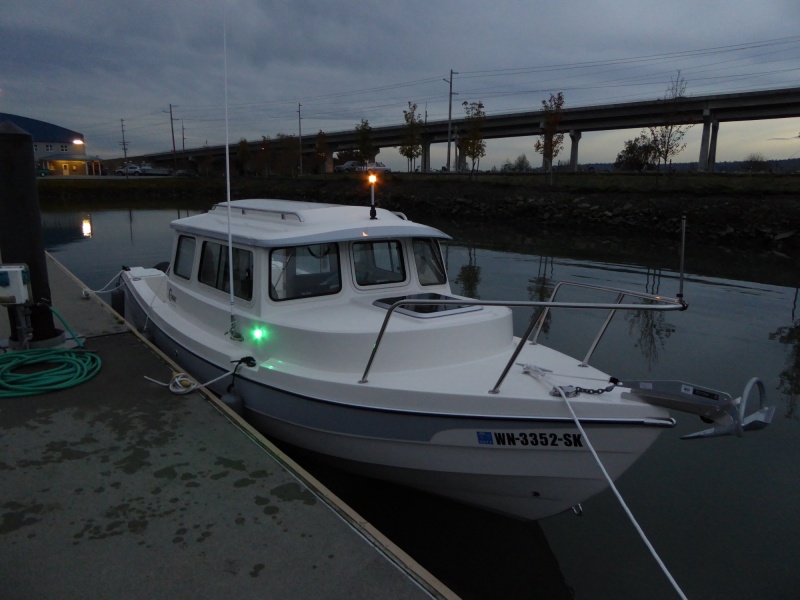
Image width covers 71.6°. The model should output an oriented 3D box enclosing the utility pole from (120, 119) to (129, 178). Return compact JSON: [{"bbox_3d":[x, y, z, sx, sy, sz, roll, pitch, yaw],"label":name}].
[{"bbox_3d":[-48.439,-26.608,97.647,1.500,10.200,0.400,-5,14,-25],"label":"utility pole"}]

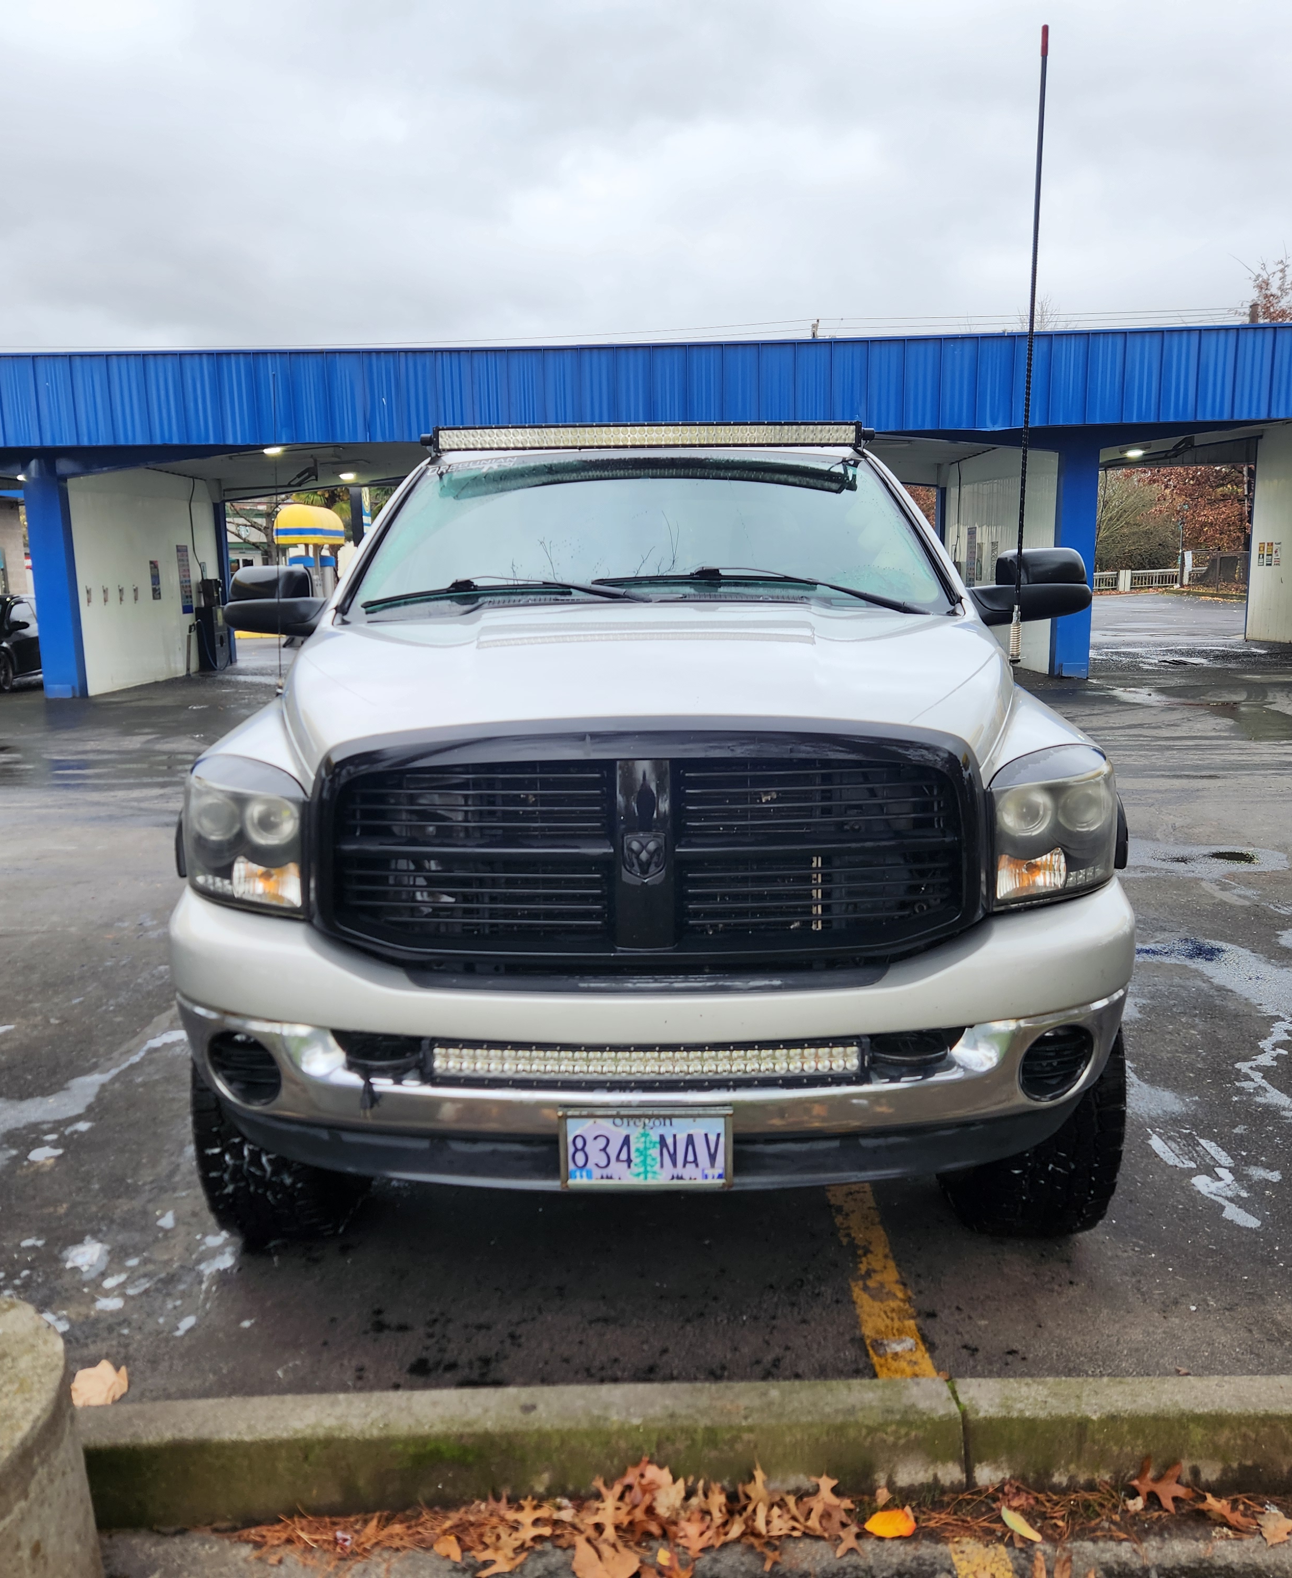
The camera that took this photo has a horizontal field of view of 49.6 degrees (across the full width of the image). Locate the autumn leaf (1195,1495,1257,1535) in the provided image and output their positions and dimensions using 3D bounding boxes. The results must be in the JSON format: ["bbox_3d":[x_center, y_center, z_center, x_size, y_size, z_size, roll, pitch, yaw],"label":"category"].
[{"bbox_3d":[1.020,1.279,2.464,0.115,0.025,0.080,4,11,30],"label":"autumn leaf"}]

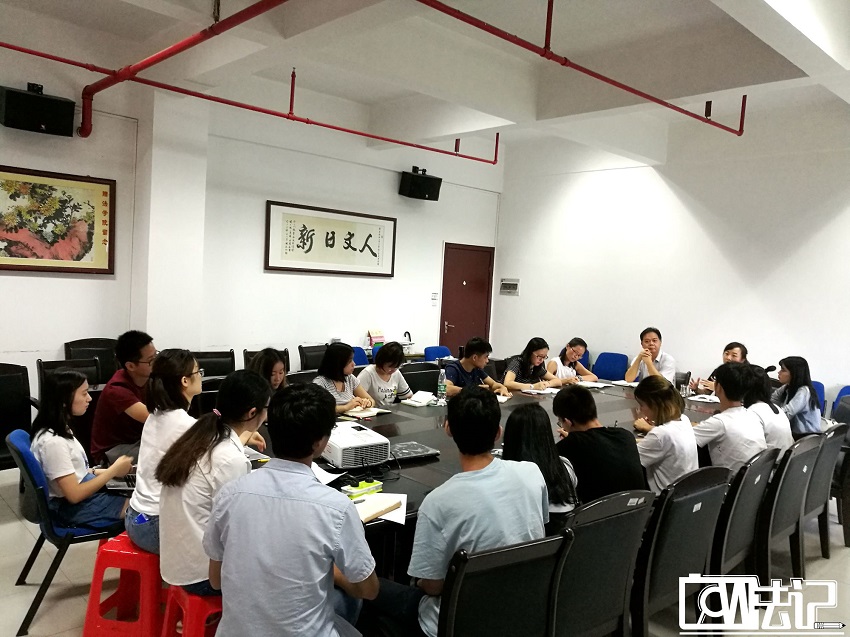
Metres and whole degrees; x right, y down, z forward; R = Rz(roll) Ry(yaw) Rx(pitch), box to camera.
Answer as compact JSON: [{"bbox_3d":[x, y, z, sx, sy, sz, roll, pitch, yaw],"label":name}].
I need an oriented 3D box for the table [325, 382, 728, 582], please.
[{"bbox_3d":[0.775,1.013,4.366,4.500,0.750,1.640,0,6,-43],"label":"table"}]

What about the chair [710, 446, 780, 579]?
[{"bbox_3d":[1.471,1.059,3.497,0.570,0.870,0.600,0,6,-43],"label":"chair"}]

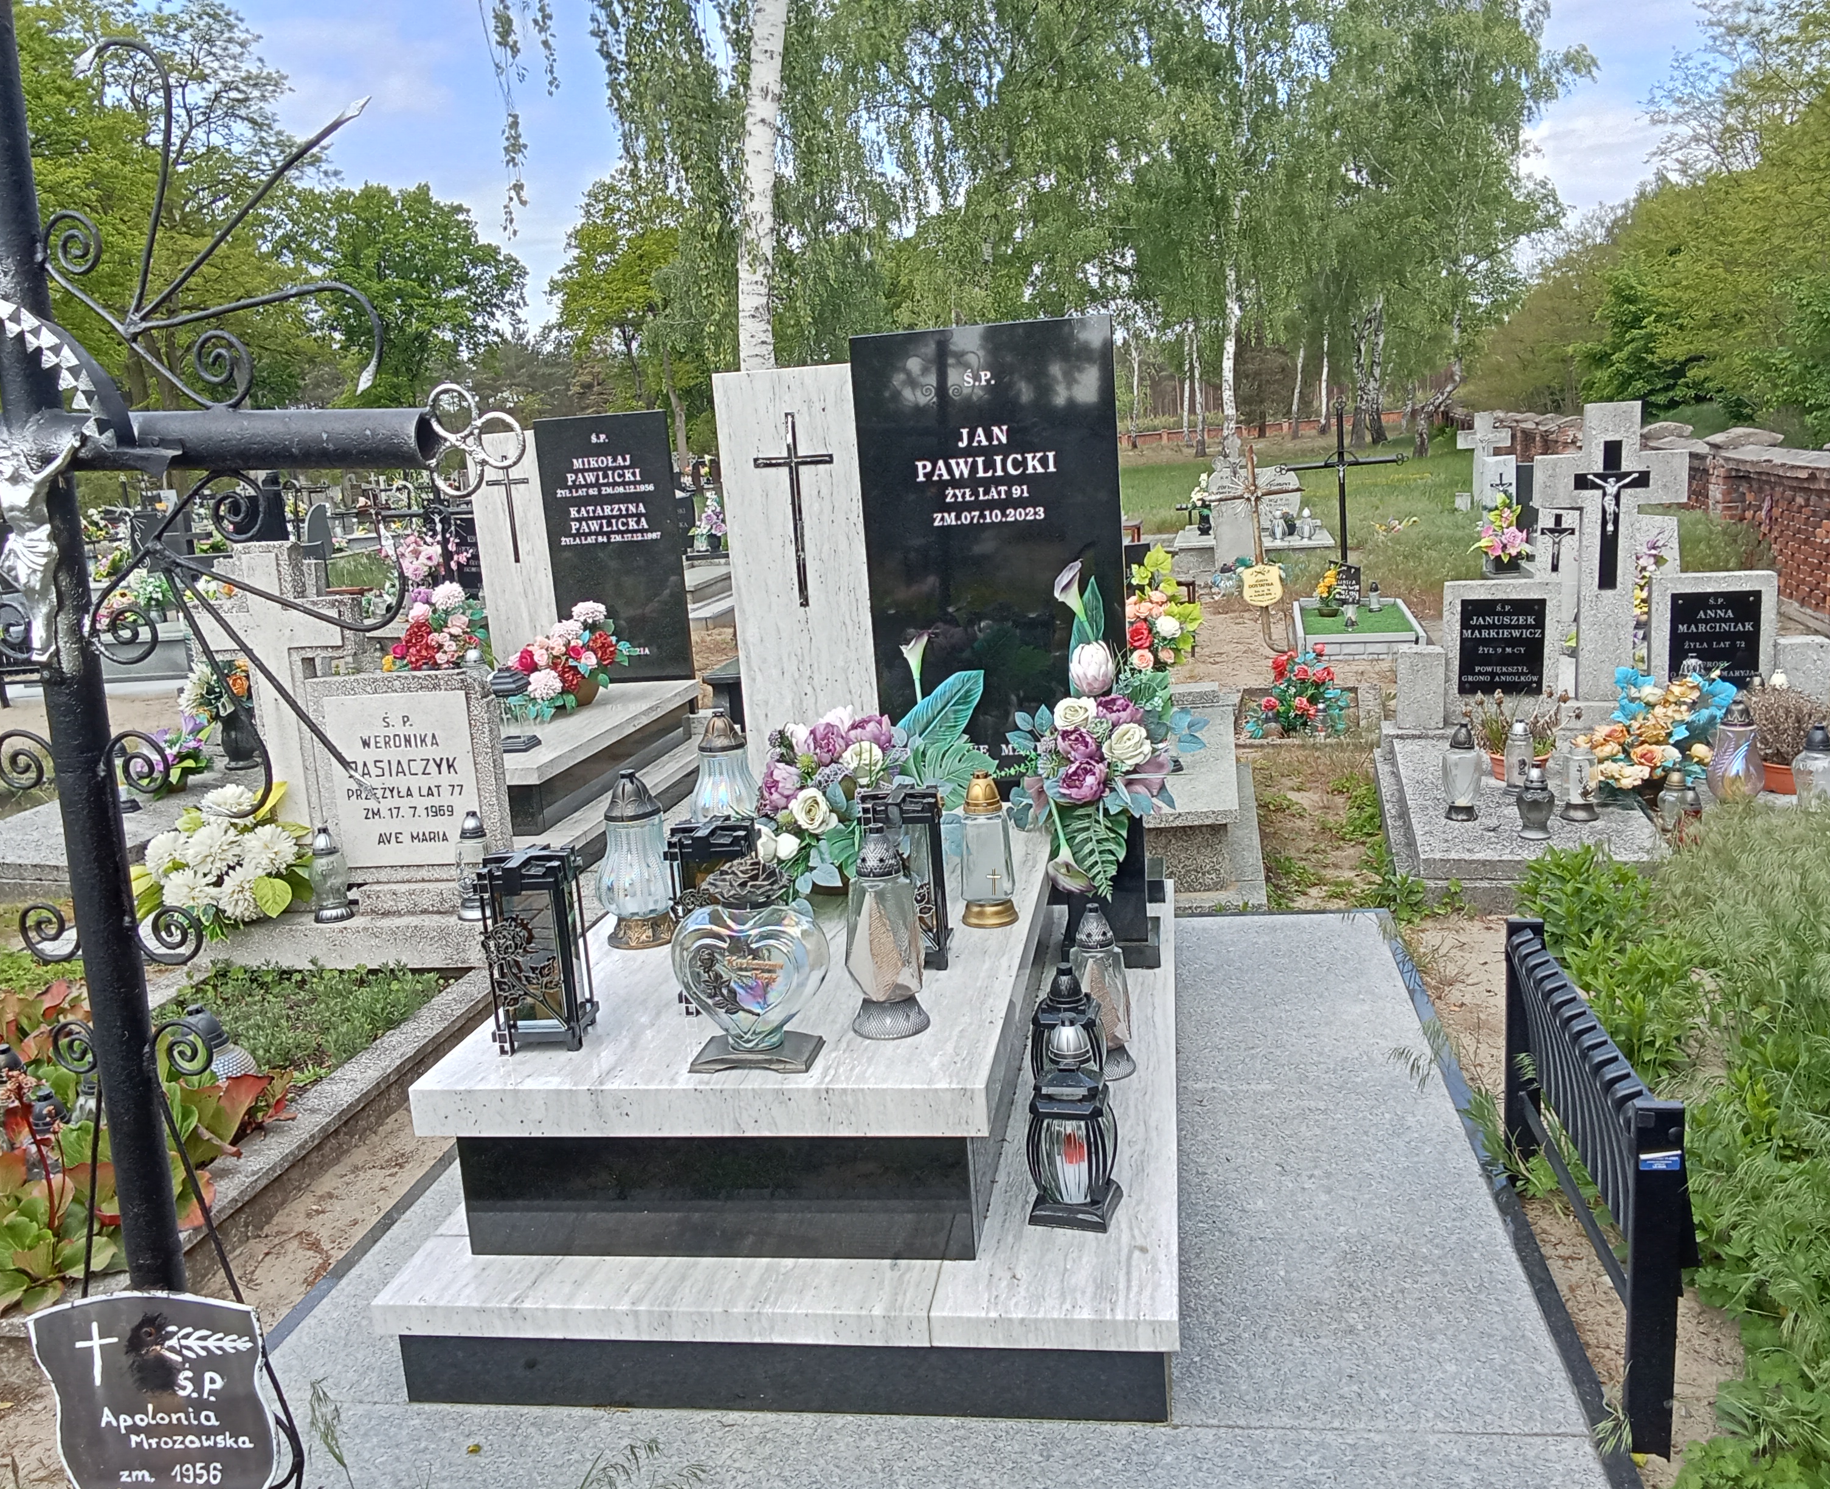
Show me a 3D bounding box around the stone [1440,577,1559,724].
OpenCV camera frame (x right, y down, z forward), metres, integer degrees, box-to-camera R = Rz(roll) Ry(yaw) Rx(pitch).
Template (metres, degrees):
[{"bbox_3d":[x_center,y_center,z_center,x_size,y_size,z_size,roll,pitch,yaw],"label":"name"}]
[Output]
[{"bbox_3d":[2.264,-0.364,5.993,0.445,0.570,0.100,-1,11,17],"label":"stone"}]

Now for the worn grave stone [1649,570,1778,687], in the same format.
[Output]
[{"bbox_3d":[2.839,-0.348,5.512,0.395,0.520,0.110,-1,11,17],"label":"worn grave stone"}]

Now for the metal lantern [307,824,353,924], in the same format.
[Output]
[{"bbox_3d":[-1.542,0.338,4.065,0.095,0.254,0.095,-6,11,-10],"label":"metal lantern"}]

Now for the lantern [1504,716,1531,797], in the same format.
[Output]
[{"bbox_3d":[1.865,0.034,4.808,0.080,0.232,0.080,-1,11,17],"label":"lantern"}]

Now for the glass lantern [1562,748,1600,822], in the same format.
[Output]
[{"bbox_3d":[2.034,0.111,4.728,0.112,0.225,0.112,-3,11,10],"label":"glass lantern"}]

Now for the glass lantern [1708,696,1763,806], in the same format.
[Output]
[{"bbox_3d":[2.480,0.027,4.673,0.165,0.345,0.165,-1,11,17],"label":"glass lantern"}]

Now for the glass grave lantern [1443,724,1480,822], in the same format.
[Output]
[{"bbox_3d":[1.605,0.077,4.550,0.100,0.283,0.100,-1,11,17],"label":"glass grave lantern"}]

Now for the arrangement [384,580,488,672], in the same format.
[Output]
[{"bbox_3d":[-2.062,-0.458,6.675,0.420,0.460,0.340,-3,11,10],"label":"arrangement"}]

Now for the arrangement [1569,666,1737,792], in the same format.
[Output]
[{"bbox_3d":[2.182,-0.030,4.584,0.440,0.380,0.340,1,12,25],"label":"arrangement"}]

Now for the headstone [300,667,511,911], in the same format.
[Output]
[{"bbox_3d":[-1.422,0.138,4.393,0.510,0.680,0.130,-3,11,9],"label":"headstone"}]

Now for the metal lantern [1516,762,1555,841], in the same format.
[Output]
[{"bbox_3d":[1.725,0.151,4.301,0.103,0.212,0.103,-1,11,17],"label":"metal lantern"}]

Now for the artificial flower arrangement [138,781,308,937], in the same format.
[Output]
[{"bbox_3d":[-2.090,0.350,4.694,0.480,0.440,0.320,-4,11,5],"label":"artificial flower arrangement"}]

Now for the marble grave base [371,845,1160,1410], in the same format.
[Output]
[{"bbox_3d":[-0.060,0.512,3.043,1.120,0.441,2.007,-2,11,10],"label":"marble grave base"}]

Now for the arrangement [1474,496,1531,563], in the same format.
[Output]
[{"bbox_3d":[3.672,-1.347,9.672,0.350,0.400,0.280,-1,11,15],"label":"arrangement"}]

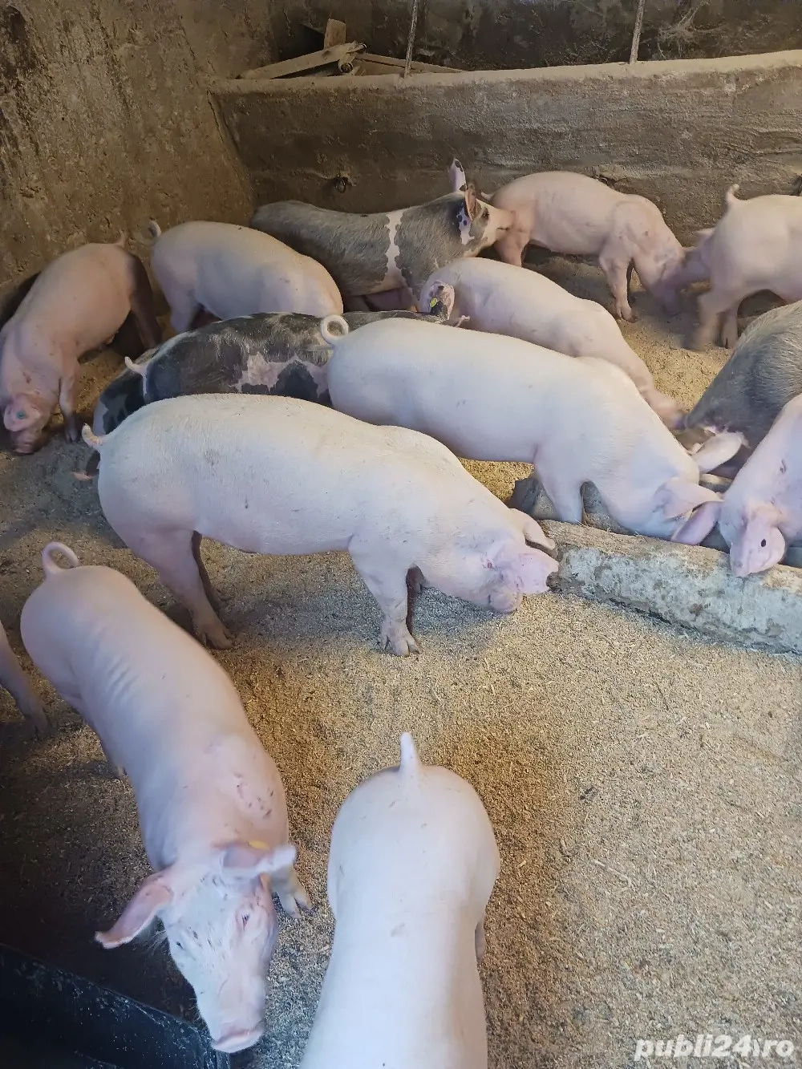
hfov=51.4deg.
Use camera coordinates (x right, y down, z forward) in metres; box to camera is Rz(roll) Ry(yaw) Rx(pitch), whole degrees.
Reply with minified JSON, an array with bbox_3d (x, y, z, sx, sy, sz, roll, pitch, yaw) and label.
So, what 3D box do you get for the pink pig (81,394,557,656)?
[{"bbox_3d":[-0.213,-0.028,2.227,1.201,0.591,0.349,3,35,5],"label":"pink pig"}]

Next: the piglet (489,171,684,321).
[{"bbox_3d":[0.949,-1.484,4.306,1.046,0.591,0.329,15,38,21],"label":"piglet"}]

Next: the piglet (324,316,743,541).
[{"bbox_3d":[0.368,-0.321,2.637,1.259,0.601,0.358,15,38,21],"label":"piglet"}]

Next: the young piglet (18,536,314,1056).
[{"bbox_3d":[-0.465,0.455,1.572,0.368,0.552,0.998,-21,40,-27],"label":"young piglet"}]

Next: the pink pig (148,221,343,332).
[{"bbox_3d":[-0.639,-0.980,3.595,1.104,0.581,0.339,23,41,29],"label":"pink pig"}]

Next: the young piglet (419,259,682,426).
[{"bbox_3d":[0.542,-0.687,3.185,1.075,0.572,0.339,18,39,24],"label":"young piglet"}]

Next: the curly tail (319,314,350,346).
[{"bbox_3d":[-0.208,-0.669,2.712,0.087,0.097,0.058,15,38,21],"label":"curly tail"}]

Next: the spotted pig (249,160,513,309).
[{"bbox_3d":[-0.107,-1.402,4.080,1.230,0.717,0.349,0,35,0],"label":"spotted pig"}]

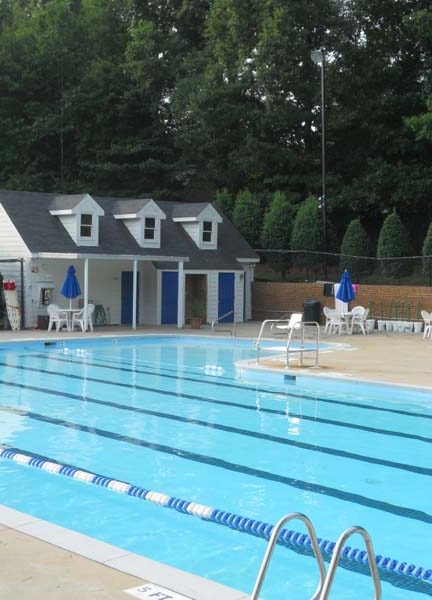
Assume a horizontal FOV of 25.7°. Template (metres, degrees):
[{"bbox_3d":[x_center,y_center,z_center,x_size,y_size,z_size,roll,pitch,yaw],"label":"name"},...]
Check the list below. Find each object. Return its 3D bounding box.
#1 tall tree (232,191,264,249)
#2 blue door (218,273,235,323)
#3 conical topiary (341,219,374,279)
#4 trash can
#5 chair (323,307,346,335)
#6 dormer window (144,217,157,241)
[{"bbox_3d":[1.589,-3.194,45.523,1.581,4.225,1.581,0,2,0],"label":"tall tree"},{"bbox_3d":[0.455,-0.081,39.225,0.898,2.060,0.071,-1,2,-41],"label":"blue door"},{"bbox_3d":[5.974,-2.174,40.000,1.420,2.550,1.420,1,1,0],"label":"conical topiary"},{"bbox_3d":[3.807,0.526,37.500,0.620,0.970,0.620,1,1,0],"label":"trash can"},{"bbox_3d":[4.027,0.714,32.200,0.580,0.870,0.600,2,2,41],"label":"chair"},{"bbox_3d":[-2.423,-2.628,34.974,0.530,0.826,0.102,-1,2,-41],"label":"dormer window"}]

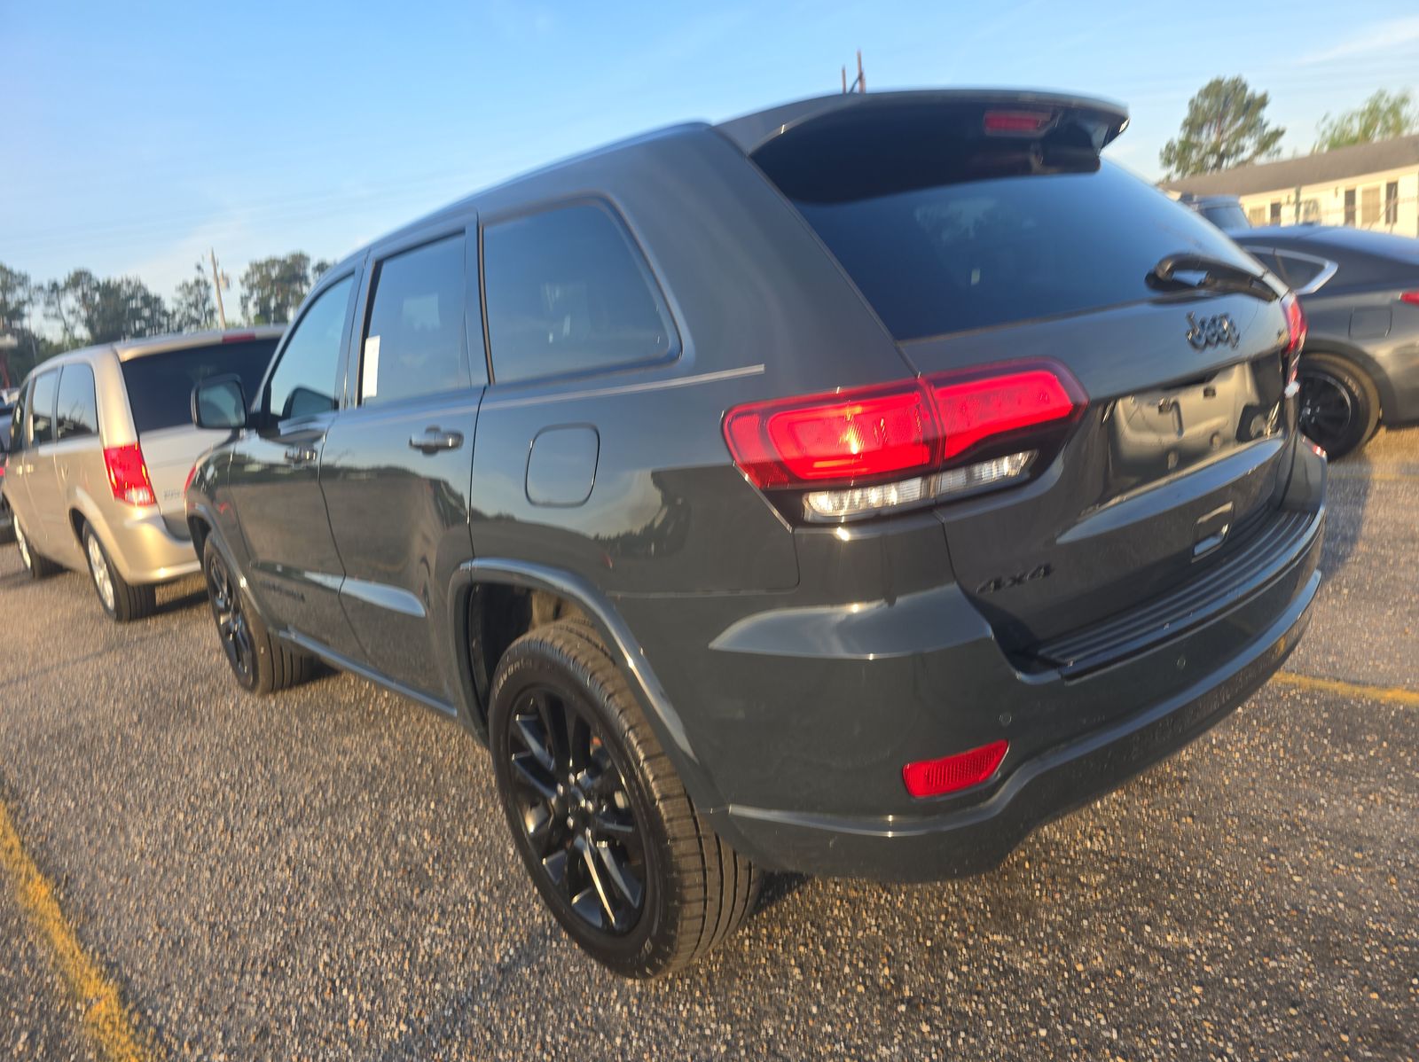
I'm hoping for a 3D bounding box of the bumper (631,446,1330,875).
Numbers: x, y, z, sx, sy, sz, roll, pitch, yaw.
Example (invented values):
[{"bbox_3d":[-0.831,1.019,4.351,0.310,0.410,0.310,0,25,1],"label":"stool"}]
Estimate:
[{"bbox_3d":[0.789,0.096,2.026,1.900,0.600,0.660,-17,15,-38],"label":"bumper"}]

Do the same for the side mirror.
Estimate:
[{"bbox_3d":[-1.719,-0.449,3.320,0.200,0.185,0.135,-17,15,-38],"label":"side mirror"}]

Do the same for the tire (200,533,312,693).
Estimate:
[{"bbox_3d":[-2.063,0.339,4.334,0.275,0.773,0.773,-17,15,-38],"label":"tire"}]

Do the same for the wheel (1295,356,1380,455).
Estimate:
[{"bbox_3d":[3.893,-0.795,6.063,0.225,0.670,0.670,-17,15,-38],"label":"wheel"}]

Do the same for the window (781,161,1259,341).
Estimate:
[{"bbox_3d":[0.692,-0.615,1.874,1.300,0.090,0.480,-17,59,-38],"label":"window"}]

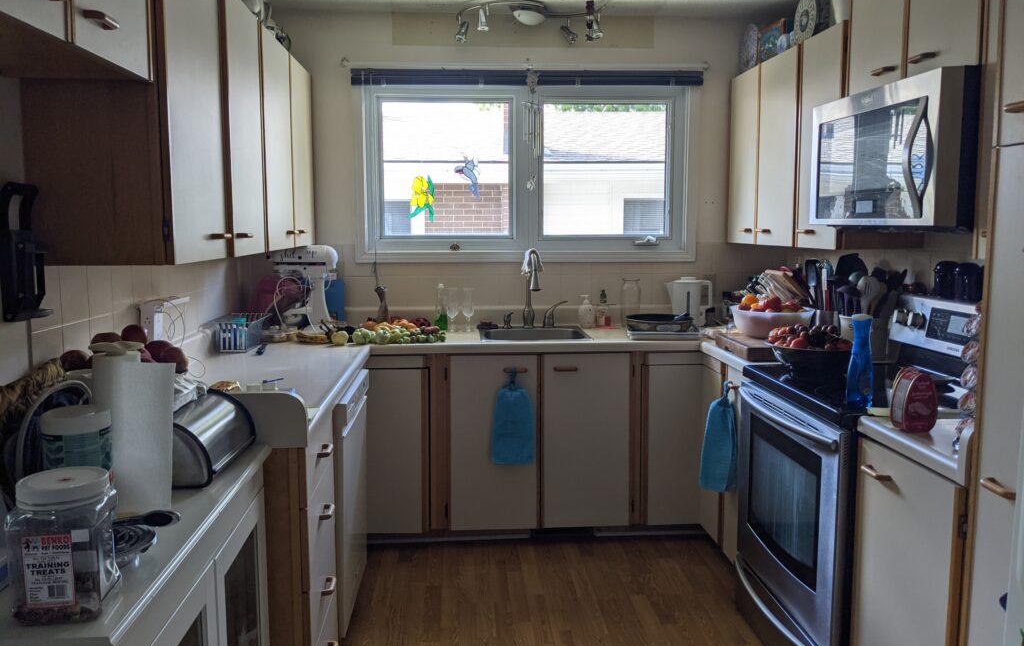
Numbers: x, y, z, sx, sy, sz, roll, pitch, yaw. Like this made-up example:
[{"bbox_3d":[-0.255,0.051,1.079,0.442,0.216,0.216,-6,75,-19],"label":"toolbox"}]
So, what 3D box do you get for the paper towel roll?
[{"bbox_3d":[-0.728,0.210,1.538,0.135,0.285,0.135,-1,7,-4],"label":"paper towel roll"}]

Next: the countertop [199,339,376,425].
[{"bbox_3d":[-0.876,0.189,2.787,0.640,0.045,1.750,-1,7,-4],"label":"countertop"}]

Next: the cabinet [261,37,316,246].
[{"bbox_3d":[-1.057,-0.703,3.242,0.330,0.790,0.970,-1,7,-4],"label":"cabinet"}]

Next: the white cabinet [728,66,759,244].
[{"bbox_3d":[1.267,-0.790,3.857,0.315,0.815,0.345,-1,7,-4],"label":"white cabinet"}]

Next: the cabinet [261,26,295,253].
[{"bbox_3d":[-1.063,-0.691,3.092,0.335,0.810,0.485,-1,7,-4],"label":"cabinet"}]

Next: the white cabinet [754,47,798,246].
[{"bbox_3d":[1.294,-0.743,3.466,0.315,0.815,0.440,-1,7,-4],"label":"white cabinet"}]

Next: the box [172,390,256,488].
[{"bbox_3d":[-0.768,0.244,1.833,0.250,0.158,0.360,-1,7,-4],"label":"box"}]

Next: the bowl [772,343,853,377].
[{"bbox_3d":[0.991,0.117,2.625,0.290,0.115,0.290,0,7,0],"label":"bowl"}]

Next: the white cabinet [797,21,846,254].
[{"bbox_3d":[1.294,-0.670,2.960,0.330,0.790,0.370,-1,7,-4],"label":"white cabinet"}]

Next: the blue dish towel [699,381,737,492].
[{"bbox_3d":[0.791,0.422,3.056,0.085,0.420,0.180,-1,7,-4],"label":"blue dish towel"}]

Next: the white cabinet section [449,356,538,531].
[{"bbox_3d":[-0.095,0.474,3.647,0.372,0.751,0.580,0,7,-4],"label":"white cabinet section"}]

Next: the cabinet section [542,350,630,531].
[{"bbox_3d":[0.298,0.470,3.673,0.374,0.753,0.580,0,7,-4],"label":"cabinet section"}]

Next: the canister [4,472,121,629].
[{"bbox_3d":[-0.630,0.312,1.140,0.122,0.182,0.122,-2,7,-14],"label":"canister"}]

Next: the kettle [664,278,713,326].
[{"bbox_3d":[0.875,-0.105,3.968,0.240,0.243,0.155,-1,7,-4],"label":"kettle"}]

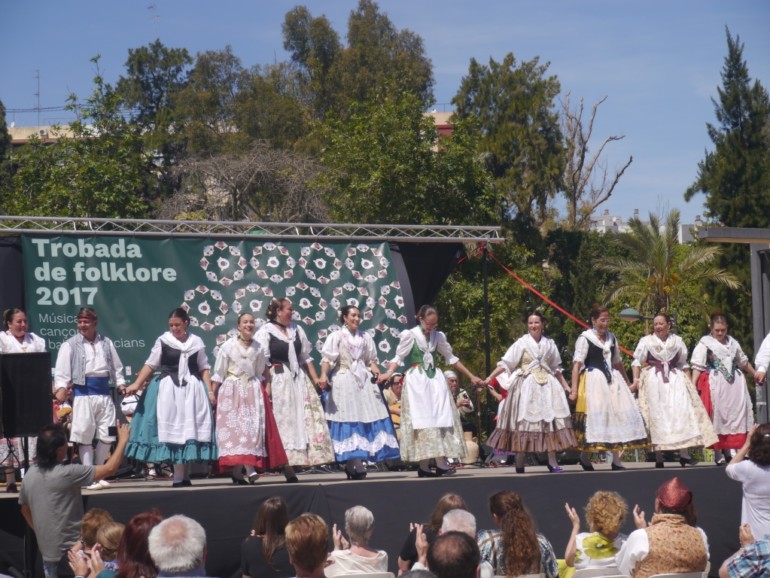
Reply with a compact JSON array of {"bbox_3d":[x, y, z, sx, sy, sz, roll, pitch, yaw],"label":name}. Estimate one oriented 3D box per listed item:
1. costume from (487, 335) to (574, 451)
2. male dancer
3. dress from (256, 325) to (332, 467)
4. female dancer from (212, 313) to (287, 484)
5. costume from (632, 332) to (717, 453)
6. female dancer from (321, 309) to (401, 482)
[{"bbox_3d":[1.477,1.048,18.838,0.836,1.220,0.662,0,-4,-15],"label":"costume"},{"bbox_3d":[-2.728,1.006,17.254,0.627,1.672,0.500,0,-3,-24],"label":"male dancer"},{"bbox_3d":[-0.862,1.005,17.805,0.702,1.358,0.660,0,-2,-18],"label":"dress"},{"bbox_3d":[-1.266,1.028,17.467,0.684,1.598,0.589,-1,-4,-6],"label":"female dancer"},{"bbox_3d":[3.035,1.076,19.530,0.872,1.231,0.680,-1,-2,-6],"label":"costume"},{"bbox_3d":[-0.236,0.998,17.982,0.741,1.669,0.607,0,-4,-21],"label":"female dancer"}]

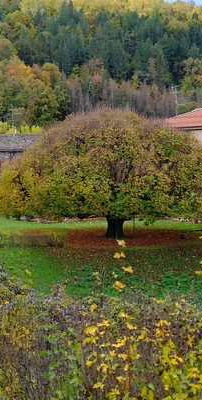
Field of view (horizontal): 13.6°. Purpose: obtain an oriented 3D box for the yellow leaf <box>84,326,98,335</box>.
[{"bbox_3d":[-0.080,0.998,6.500,0.105,0.055,0.080,-1,3,0],"label":"yellow leaf"}]

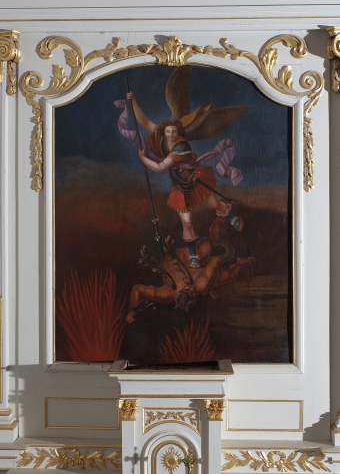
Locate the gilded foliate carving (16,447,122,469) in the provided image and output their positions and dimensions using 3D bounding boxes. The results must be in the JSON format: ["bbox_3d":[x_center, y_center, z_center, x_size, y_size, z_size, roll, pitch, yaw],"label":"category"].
[{"bbox_3d":[-0.708,1.562,5.201,0.745,0.155,0.040,0,0,2],"label":"gilded foliate carving"}]

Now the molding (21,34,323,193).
[{"bbox_3d":[0.015,-0.893,5.350,2.176,1.142,0.110,0,0,2],"label":"molding"}]

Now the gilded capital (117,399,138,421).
[{"bbox_3d":[-0.288,1.182,5.035,0.148,0.146,0.120,0,0,1],"label":"gilded capital"}]

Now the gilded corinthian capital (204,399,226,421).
[{"bbox_3d":[0.310,1.181,5.030,0.149,0.146,0.120,0,0,1],"label":"gilded corinthian capital"}]

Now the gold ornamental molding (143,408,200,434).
[{"bbox_3d":[0.013,1.268,5.090,0.398,0.186,0.030,0,0,1],"label":"gold ornamental molding"}]

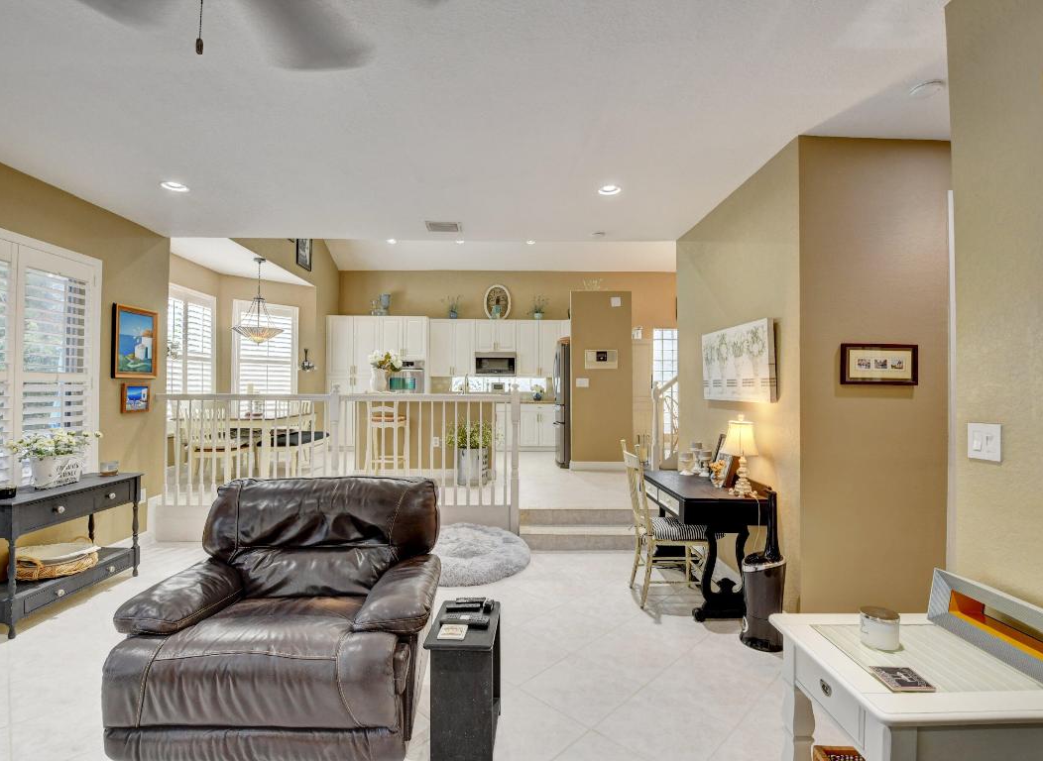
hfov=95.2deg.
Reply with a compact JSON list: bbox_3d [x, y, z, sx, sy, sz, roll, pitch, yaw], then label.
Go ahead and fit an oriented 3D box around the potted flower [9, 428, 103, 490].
[{"bbox_3d":[-3.226,0.544,3.330,0.270,0.390,0.500,0,-1,-2],"label":"potted flower"}]

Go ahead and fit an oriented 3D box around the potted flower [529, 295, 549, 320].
[{"bbox_3d":[0.325,-1.375,9.050,0.405,0.471,0.280,0,-1,-2],"label":"potted flower"}]

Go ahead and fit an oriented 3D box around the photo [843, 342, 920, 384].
[{"bbox_3d":[1.970,-0.088,2.628,0.413,0.220,0.025,0,-1,-2],"label":"photo"}]

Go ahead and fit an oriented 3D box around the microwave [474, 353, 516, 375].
[{"bbox_3d":[-0.467,-0.291,8.898,0.755,0.420,0.400,0,-1,-2],"label":"microwave"}]

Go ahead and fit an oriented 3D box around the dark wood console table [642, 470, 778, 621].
[{"bbox_3d":[1.224,1.087,3.327,0.510,0.770,1.000,0,-1,-2],"label":"dark wood console table"}]

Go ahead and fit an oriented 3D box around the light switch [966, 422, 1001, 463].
[{"bbox_3d":[1.507,0.201,1.549,0.012,0.117,0.113,0,-1,-2],"label":"light switch"}]

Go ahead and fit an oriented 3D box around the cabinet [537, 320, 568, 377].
[{"bbox_3d":[0.590,-0.582,8.965,0.570,1.050,0.330,0,-1,-2],"label":"cabinet"}]

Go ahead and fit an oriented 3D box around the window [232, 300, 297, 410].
[{"bbox_3d":[-3.954,-0.323,7.368,0.930,1.720,0.100,1,-2,-45],"label":"window"}]

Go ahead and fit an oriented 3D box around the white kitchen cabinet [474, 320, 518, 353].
[{"bbox_3d":[-0.481,-0.827,9.045,0.767,0.601,0.330,0,-1,-2],"label":"white kitchen cabinet"}]

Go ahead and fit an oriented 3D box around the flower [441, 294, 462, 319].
[{"bbox_3d":[-1.333,-1.381,9.050,0.367,0.476,0.280,0,-1,-2],"label":"flower"}]

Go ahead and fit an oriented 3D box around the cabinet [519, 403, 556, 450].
[{"bbox_3d":[0.275,0.852,8.787,0.720,0.860,0.610,0,-1,-2],"label":"cabinet"}]

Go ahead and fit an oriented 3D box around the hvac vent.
[{"bbox_3d":[-0.664,-1.298,4.039,0.290,0.020,0.270,0,-1,-2],"label":"hvac vent"}]

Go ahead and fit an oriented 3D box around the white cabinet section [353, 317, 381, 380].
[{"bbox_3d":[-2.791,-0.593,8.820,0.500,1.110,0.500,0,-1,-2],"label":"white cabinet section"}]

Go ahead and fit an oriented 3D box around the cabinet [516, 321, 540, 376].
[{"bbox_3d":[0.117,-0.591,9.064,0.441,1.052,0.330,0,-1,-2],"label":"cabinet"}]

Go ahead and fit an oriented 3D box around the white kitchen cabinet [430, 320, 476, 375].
[{"bbox_3d":[-1.277,-0.596,9.021,0.840,1.062,0.330,0,-1,-2],"label":"white kitchen cabinet"}]

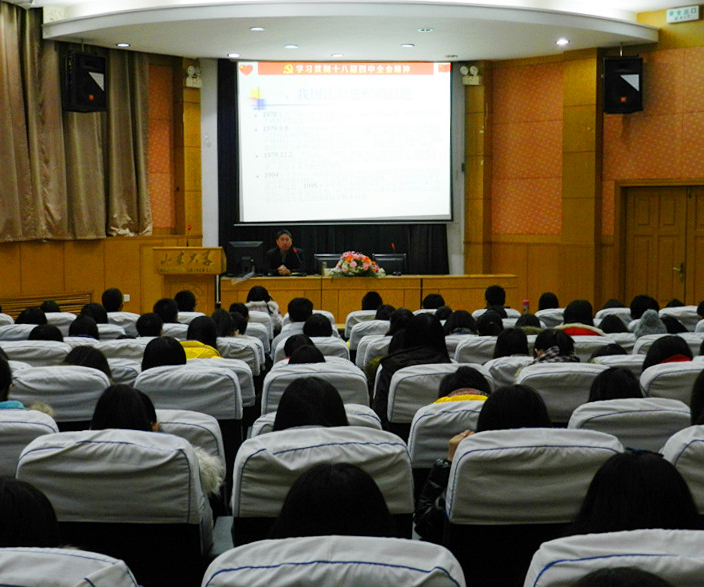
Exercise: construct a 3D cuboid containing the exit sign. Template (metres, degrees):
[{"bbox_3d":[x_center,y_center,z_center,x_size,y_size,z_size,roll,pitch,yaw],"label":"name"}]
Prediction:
[{"bbox_3d":[3.385,-2.847,10.600,0.350,0.145,0.040,3,5,38],"label":"exit sign"}]

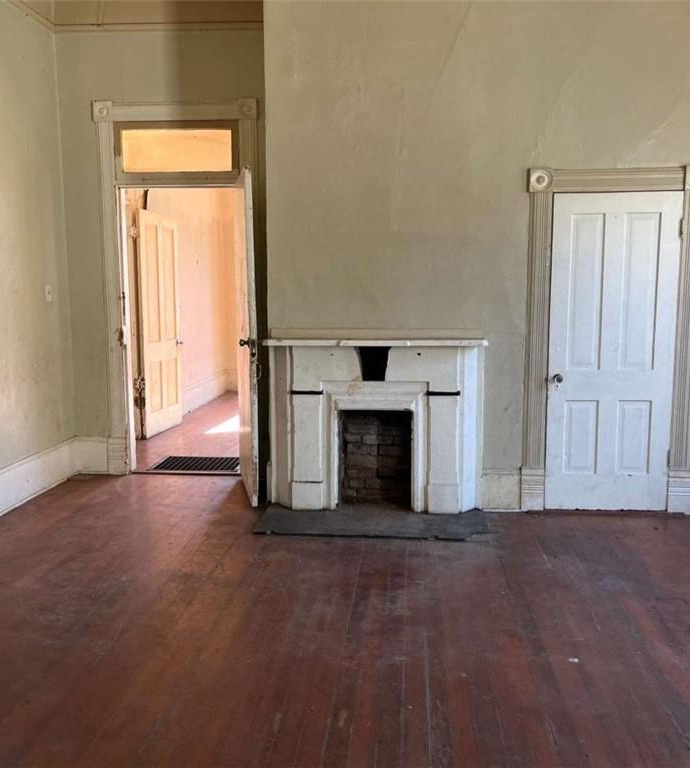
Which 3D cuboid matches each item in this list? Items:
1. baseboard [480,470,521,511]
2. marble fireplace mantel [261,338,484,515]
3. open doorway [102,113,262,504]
[{"bbox_3d":[1.012,0.691,4.995,0.277,0.278,0.039,0,7,4],"label":"baseboard"},{"bbox_3d":[0.190,0.278,4.922,1.396,1.119,0.217,0,7,4],"label":"marble fireplace mantel"},{"bbox_3d":[-1.229,-0.680,5.846,1.218,2.799,0.203,0,7,4],"label":"open doorway"}]

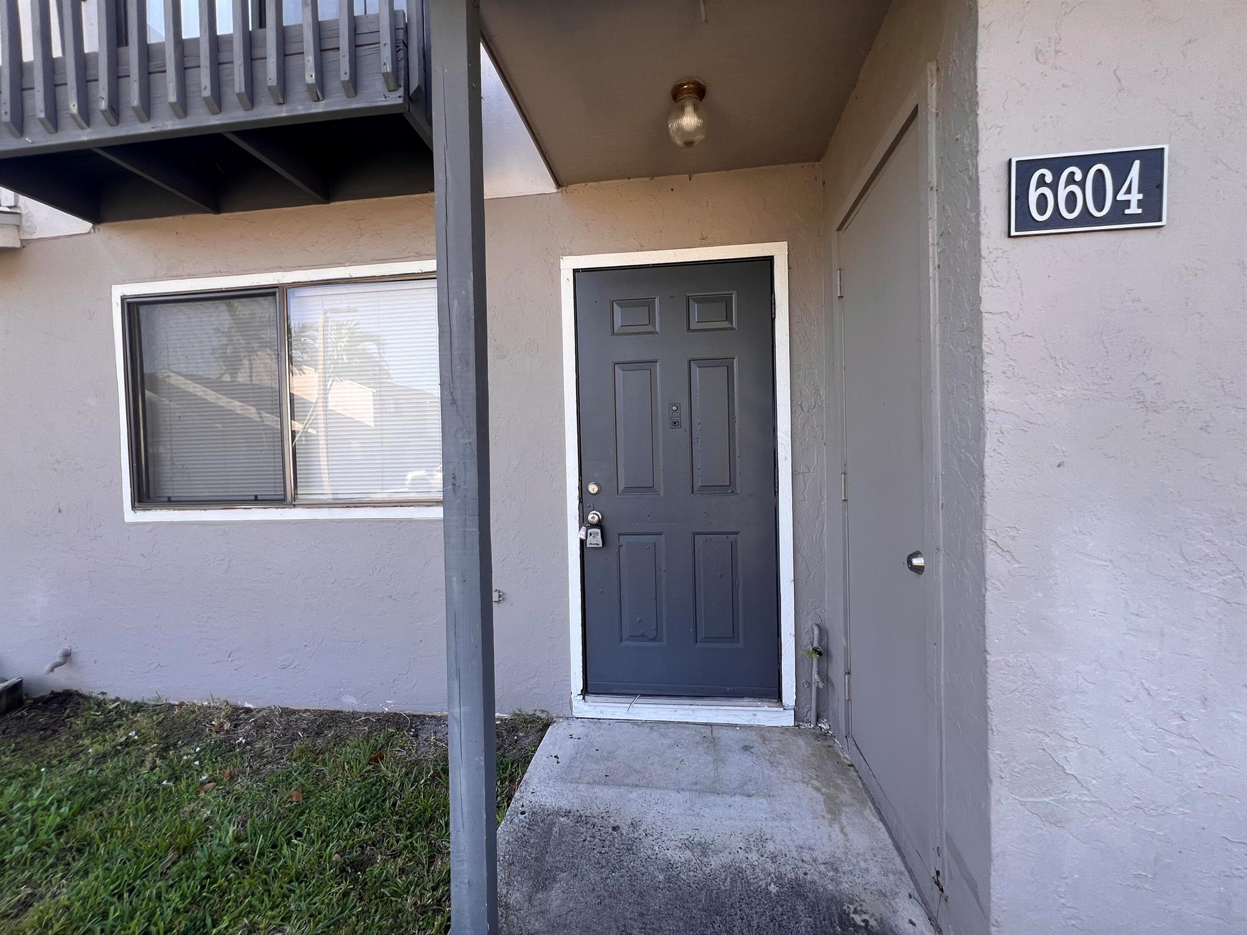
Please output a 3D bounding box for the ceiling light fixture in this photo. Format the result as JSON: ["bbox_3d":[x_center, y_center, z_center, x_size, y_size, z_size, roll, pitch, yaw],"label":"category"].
[{"bbox_3d":[0.240,-1.274,1.702,0.143,0.195,0.143,-1,0,7],"label":"ceiling light fixture"}]

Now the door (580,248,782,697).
[{"bbox_3d":[0.253,0.068,2.245,0.915,2.040,0.050,-1,0,7],"label":"door"}]

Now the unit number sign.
[{"bbox_3d":[0.976,-0.578,0.985,0.295,0.165,0.012,-1,0,7],"label":"unit number sign"}]

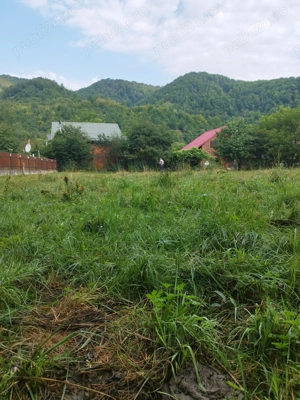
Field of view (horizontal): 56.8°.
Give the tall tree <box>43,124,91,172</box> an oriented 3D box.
[{"bbox_3d":[-10.970,-6.900,37.000,6.430,6.170,6.430,0,7,0],"label":"tall tree"}]

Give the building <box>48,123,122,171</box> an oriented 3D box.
[{"bbox_3d":[-9.800,-8.180,44.000,10.870,6.980,8.000,-1,7,-7],"label":"building"}]

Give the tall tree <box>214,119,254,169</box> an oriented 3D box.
[{"bbox_3d":[11.240,-7.360,37.000,5.070,6.820,5.070,0,7,0],"label":"tall tree"}]

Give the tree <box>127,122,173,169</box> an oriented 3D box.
[{"bbox_3d":[-0.070,-7.030,37.000,6.070,6.430,6.070,0,7,0],"label":"tree"}]

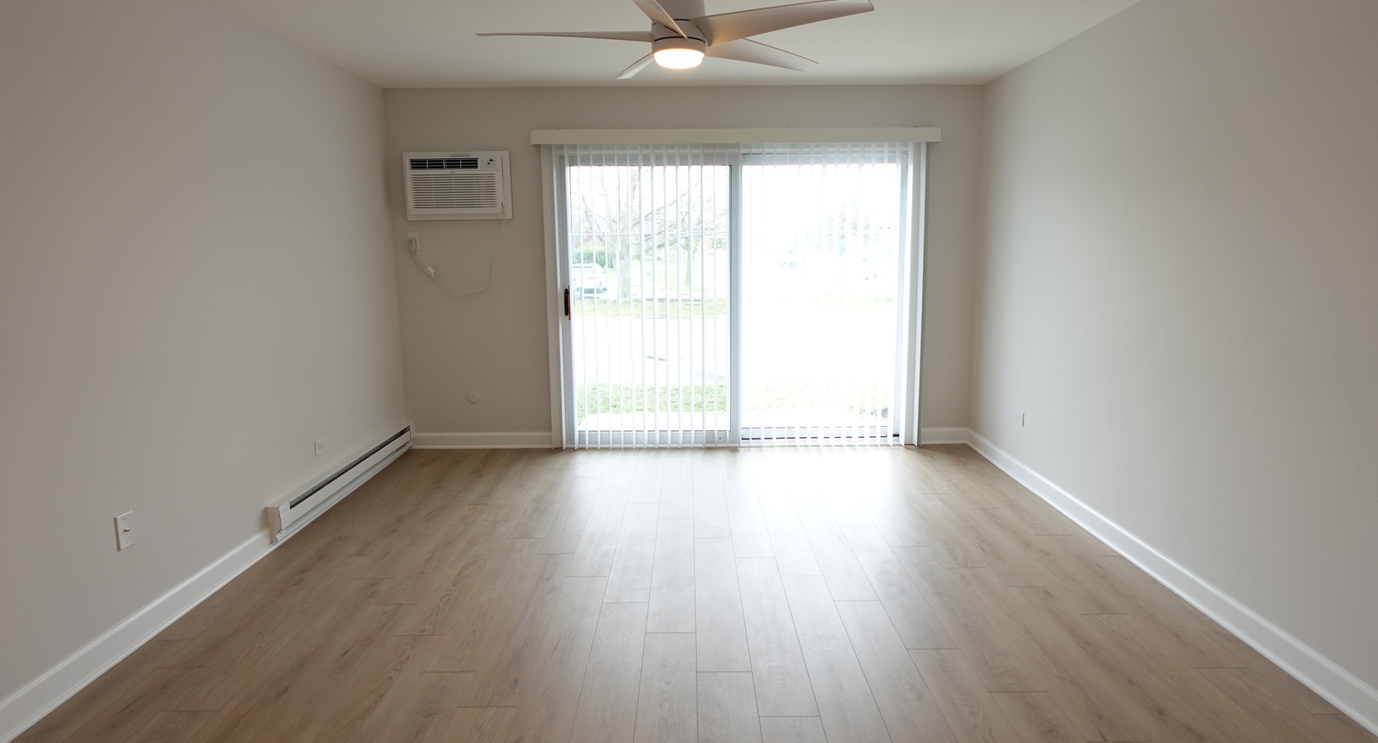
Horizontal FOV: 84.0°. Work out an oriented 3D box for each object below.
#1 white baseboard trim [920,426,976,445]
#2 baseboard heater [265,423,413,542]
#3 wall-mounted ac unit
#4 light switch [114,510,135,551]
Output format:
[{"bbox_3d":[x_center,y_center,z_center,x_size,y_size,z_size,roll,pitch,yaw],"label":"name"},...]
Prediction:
[{"bbox_3d":[1.806,0.458,5.414,0.335,0.118,0.020,-1,9,0],"label":"white baseboard trim"},{"bbox_3d":[-1.949,0.583,4.476,0.070,0.178,1.792,-1,9,0],"label":"baseboard heater"},{"bbox_3d":[-1.536,-1.235,5.095,0.705,0.447,0.090,-1,9,0],"label":"wall-mounted ac unit"},{"bbox_3d":[-1.973,0.562,2.688,0.014,0.117,0.073,-1,9,0],"label":"light switch"}]

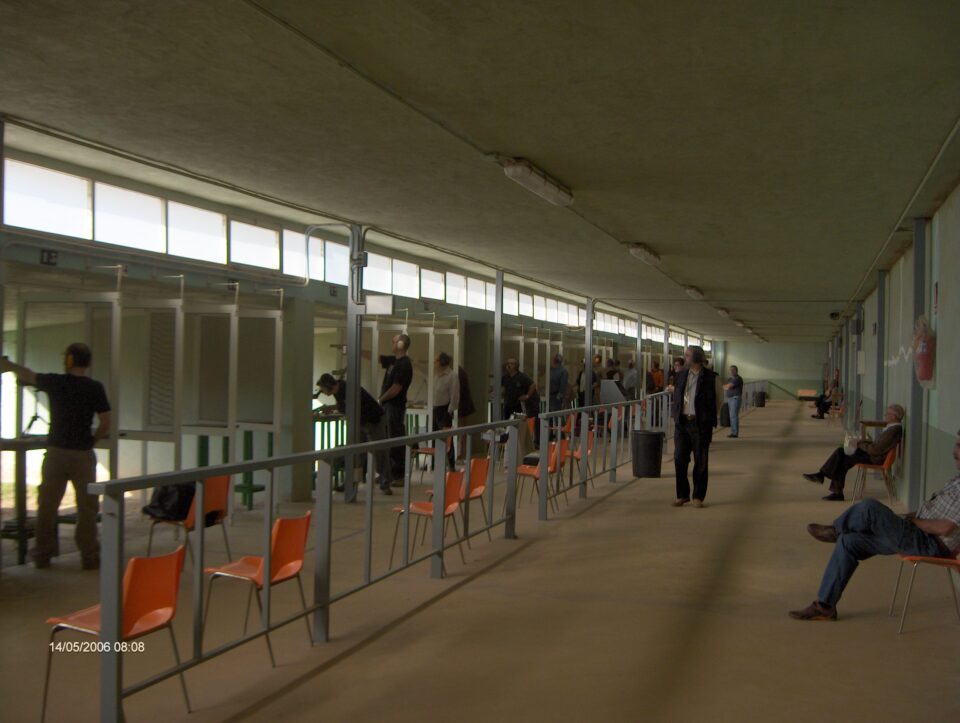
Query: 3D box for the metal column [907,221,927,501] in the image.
[{"bbox_3d":[4.231,0.161,10.474,0.120,3.070,0.120,1,0,17],"label":"metal column"}]

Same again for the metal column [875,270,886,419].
[{"bbox_3d":[5.892,0.211,15.947,0.120,3.070,0.120,1,0,17],"label":"metal column"}]

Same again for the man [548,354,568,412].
[{"bbox_3d":[1.522,0.756,21.298,0.360,1.800,0.480,1,0,23],"label":"man"}]

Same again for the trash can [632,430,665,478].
[{"bbox_3d":[2.431,1.333,15.562,0.470,0.645,0.470,1,0,17],"label":"trash can"}]

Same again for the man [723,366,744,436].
[{"bbox_3d":[5.969,0.919,25.473,0.380,1.700,0.500,1,0,-22],"label":"man"}]

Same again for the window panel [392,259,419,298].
[{"bbox_3d":[-1.024,-1.138,15.009,0.060,0.490,0.980,1,0,17],"label":"window panel"}]

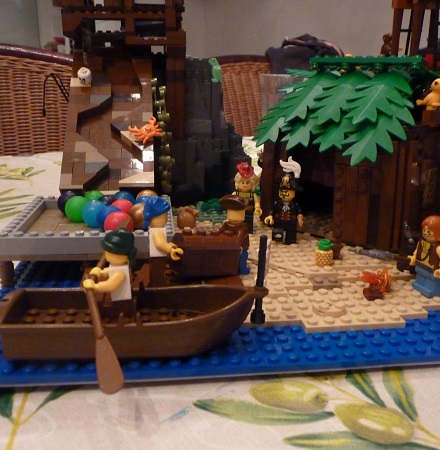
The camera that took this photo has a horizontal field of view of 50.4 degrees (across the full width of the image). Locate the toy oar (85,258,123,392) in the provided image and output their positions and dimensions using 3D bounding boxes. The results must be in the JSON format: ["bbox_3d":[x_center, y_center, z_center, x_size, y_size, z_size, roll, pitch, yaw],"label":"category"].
[{"bbox_3d":[-0.046,0.038,0.176,0.009,0.004,0.052,-11,54,-15],"label":"toy oar"}]

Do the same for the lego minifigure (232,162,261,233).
[{"bbox_3d":[0.018,-0.018,0.324,0.023,0.050,0.013,1,16,0],"label":"lego minifigure"}]

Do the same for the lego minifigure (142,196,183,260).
[{"bbox_3d":[-0.028,0.009,0.231,0.019,0.043,0.025,-1,15,-7],"label":"lego minifigure"}]

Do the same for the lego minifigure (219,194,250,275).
[{"bbox_3d":[0.007,0.006,0.260,0.019,0.044,0.025,-9,18,-33],"label":"lego minifigure"}]

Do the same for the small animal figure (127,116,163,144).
[{"bbox_3d":[-0.054,-0.071,0.345,0.022,0.008,0.021,-26,65,-22],"label":"small animal figure"}]

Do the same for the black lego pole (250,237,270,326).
[{"bbox_3d":[0.018,0.025,0.214,0.007,0.040,0.007,-1,15,-7],"label":"black lego pole"}]

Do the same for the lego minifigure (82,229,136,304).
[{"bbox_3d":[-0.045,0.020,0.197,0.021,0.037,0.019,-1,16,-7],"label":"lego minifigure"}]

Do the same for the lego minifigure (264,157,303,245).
[{"bbox_3d":[0.041,-0.017,0.307,0.026,0.057,0.019,1,15,-3],"label":"lego minifigure"}]

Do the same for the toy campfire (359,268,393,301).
[{"bbox_3d":[0.083,0.031,0.248,0.018,0.013,0.015,-1,15,-7],"label":"toy campfire"}]

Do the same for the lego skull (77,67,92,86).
[{"bbox_3d":[-0.106,-0.116,0.365,0.010,0.011,0.010,3,58,-5],"label":"lego skull"}]

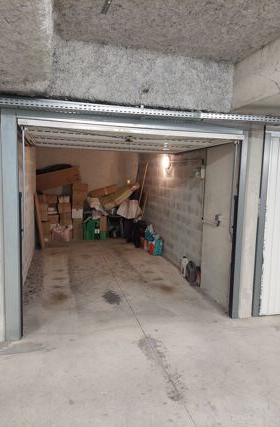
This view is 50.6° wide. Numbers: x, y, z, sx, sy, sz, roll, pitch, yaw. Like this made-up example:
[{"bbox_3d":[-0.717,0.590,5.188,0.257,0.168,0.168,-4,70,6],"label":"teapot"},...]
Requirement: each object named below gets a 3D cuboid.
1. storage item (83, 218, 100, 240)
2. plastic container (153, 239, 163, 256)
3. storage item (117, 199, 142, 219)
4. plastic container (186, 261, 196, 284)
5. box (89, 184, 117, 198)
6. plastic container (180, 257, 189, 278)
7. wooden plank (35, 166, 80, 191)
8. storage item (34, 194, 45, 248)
[{"bbox_3d":[-1.256,0.400,7.674,0.420,0.540,0.400,0,6,-15],"label":"storage item"},{"bbox_3d":[0.392,0.724,6.324,0.160,0.325,0.180,0,6,-15],"label":"plastic container"},{"bbox_3d":[-0.268,-0.130,7.354,0.580,0.440,0.420,0,6,-15],"label":"storage item"},{"bbox_3d":[0.828,0.931,4.767,0.120,0.320,0.150,0,6,-15],"label":"plastic container"},{"bbox_3d":[-0.982,-0.579,7.738,0.700,0.160,0.270,-16,10,-12],"label":"box"},{"bbox_3d":[0.752,0.905,4.952,0.105,0.340,0.145,0,6,-15],"label":"plastic container"},{"bbox_3d":[-1.966,-0.852,7.188,1.000,0.360,0.420,-12,9,-13],"label":"wooden plank"},{"bbox_3d":[-2.253,0.153,6.655,0.050,1.220,0.500,-7,8,-14],"label":"storage item"}]

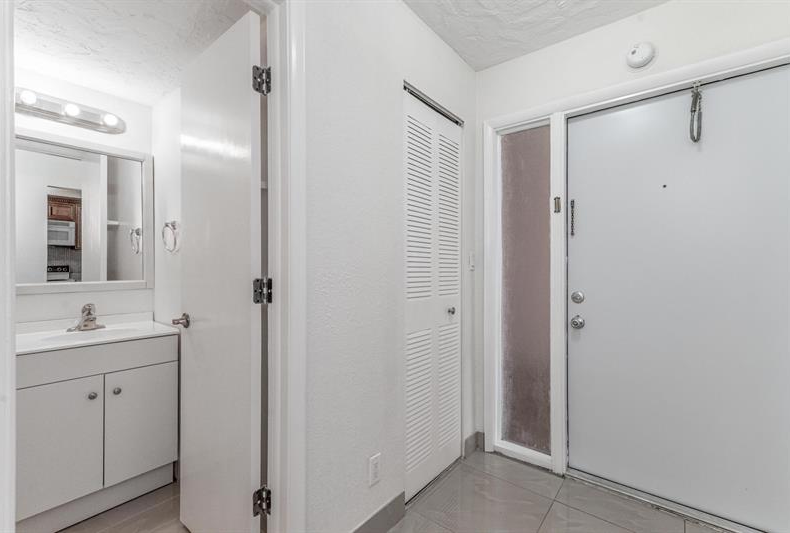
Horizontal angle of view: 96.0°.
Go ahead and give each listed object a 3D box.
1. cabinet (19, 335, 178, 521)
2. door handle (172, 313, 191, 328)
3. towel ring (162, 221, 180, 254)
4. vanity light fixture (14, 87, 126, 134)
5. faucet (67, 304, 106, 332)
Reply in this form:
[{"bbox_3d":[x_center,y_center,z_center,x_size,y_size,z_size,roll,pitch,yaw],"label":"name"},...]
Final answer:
[{"bbox_3d":[-1.521,0.771,1.787,0.430,0.815,0.630,0,0,38],"label":"cabinet"},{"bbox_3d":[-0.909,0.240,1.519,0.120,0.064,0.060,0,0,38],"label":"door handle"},{"bbox_3d":[-1.219,-0.161,1.933,0.170,0.170,0.065,0,0,38],"label":"towel ring"},{"bbox_3d":[-1.672,-0.805,1.831,0.150,0.115,0.500,0,0,38],"label":"vanity light fixture"},{"bbox_3d":[-1.594,0.267,1.851,0.130,0.140,0.160,0,0,38],"label":"faucet"}]

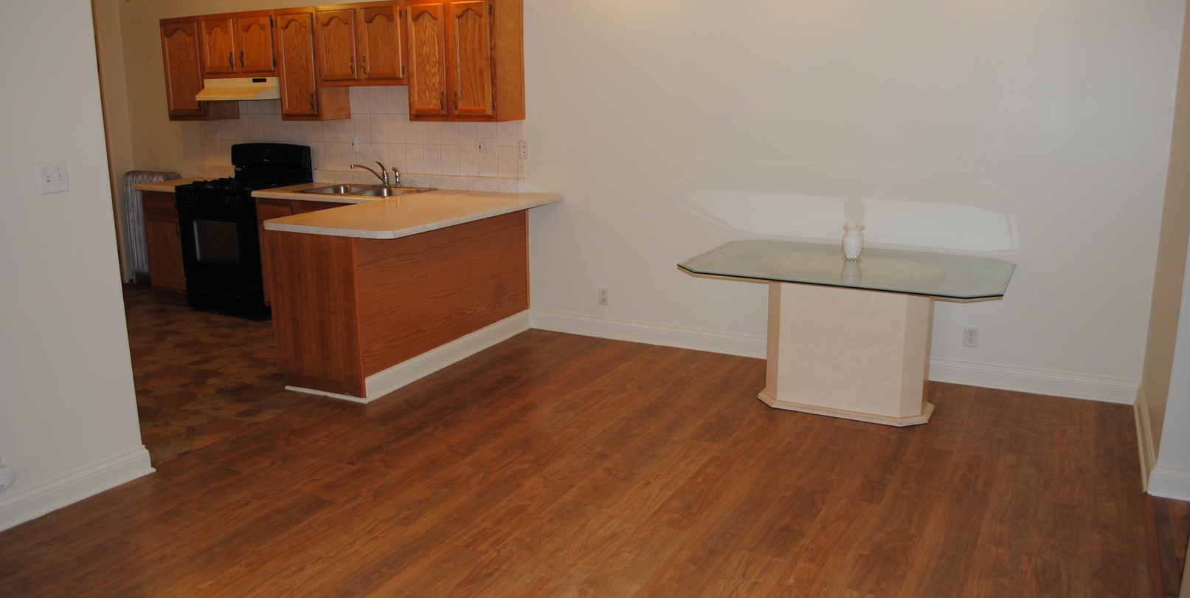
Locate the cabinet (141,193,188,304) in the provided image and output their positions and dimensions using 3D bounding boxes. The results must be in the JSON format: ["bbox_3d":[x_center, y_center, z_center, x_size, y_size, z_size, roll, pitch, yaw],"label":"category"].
[{"bbox_3d":[-3.067,-0.441,6.937,0.449,0.869,0.621,6,15,26],"label":"cabinet"}]

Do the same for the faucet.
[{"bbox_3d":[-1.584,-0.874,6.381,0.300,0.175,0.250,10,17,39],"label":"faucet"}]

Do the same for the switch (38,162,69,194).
[{"bbox_3d":[-2.074,-0.463,3.425,0.014,0.115,0.114,6,15,27],"label":"switch"}]

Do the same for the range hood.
[{"bbox_3d":[-2.504,-1.516,6.463,0.773,0.156,0.475,6,15,26],"label":"range hood"}]

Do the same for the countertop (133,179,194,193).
[{"bbox_3d":[-3.167,-0.893,7.013,0.510,0.040,0.650,6,15,27],"label":"countertop"}]

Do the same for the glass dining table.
[{"bbox_3d":[1.242,0.182,4.455,1.491,0.724,1.040,6,15,26],"label":"glass dining table"}]

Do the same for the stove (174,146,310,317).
[{"bbox_3d":[-2.534,-0.527,6.574,0.783,1.192,0.667,6,15,26],"label":"stove"}]

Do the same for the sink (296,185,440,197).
[{"bbox_3d":[-1.610,-0.680,6.262,0.830,0.160,0.560,6,15,27],"label":"sink"}]

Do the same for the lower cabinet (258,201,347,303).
[{"bbox_3d":[-1.678,-0.288,6.269,1.231,0.857,0.591,6,15,28],"label":"lower cabinet"}]

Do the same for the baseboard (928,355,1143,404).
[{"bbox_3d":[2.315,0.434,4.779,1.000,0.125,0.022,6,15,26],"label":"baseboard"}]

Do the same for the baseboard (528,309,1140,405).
[{"bbox_3d":[1.148,0.306,5.222,3.555,0.132,0.018,6,15,26],"label":"baseboard"}]

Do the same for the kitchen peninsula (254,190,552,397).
[{"bbox_3d":[-0.984,-0.099,5.303,0.903,0.909,1.646,6,15,26],"label":"kitchen peninsula"}]

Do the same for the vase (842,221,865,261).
[{"bbox_3d":[1.335,-0.299,4.605,0.118,0.185,0.118,6,15,27],"label":"vase"}]

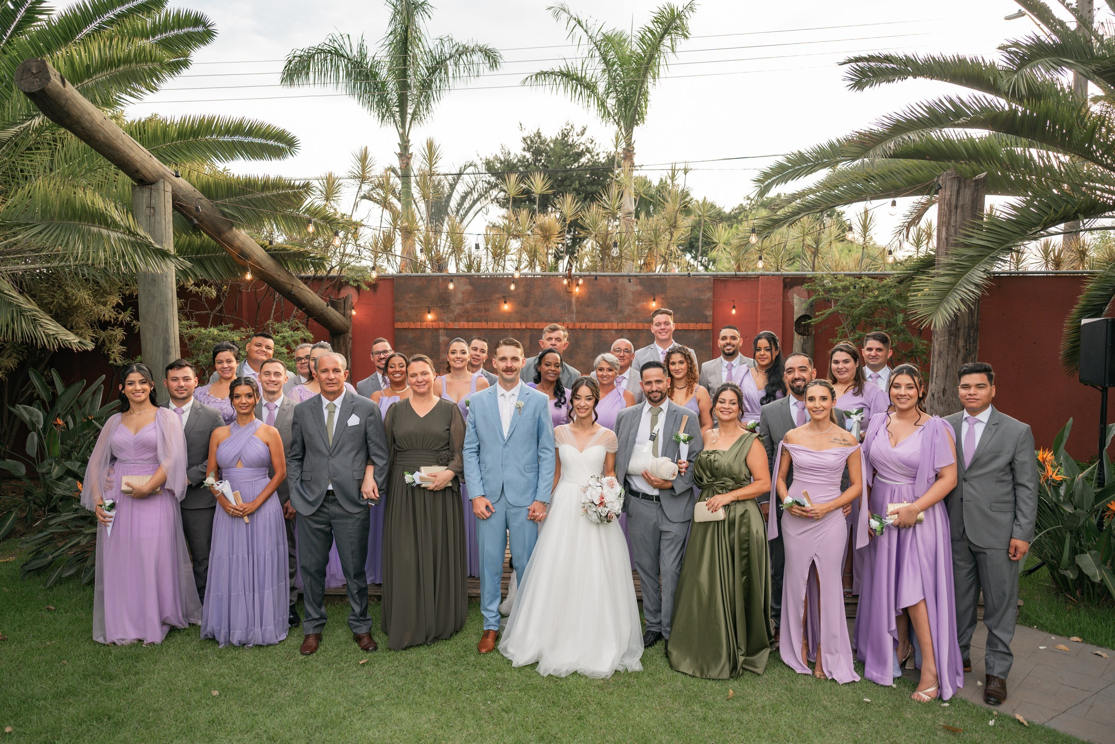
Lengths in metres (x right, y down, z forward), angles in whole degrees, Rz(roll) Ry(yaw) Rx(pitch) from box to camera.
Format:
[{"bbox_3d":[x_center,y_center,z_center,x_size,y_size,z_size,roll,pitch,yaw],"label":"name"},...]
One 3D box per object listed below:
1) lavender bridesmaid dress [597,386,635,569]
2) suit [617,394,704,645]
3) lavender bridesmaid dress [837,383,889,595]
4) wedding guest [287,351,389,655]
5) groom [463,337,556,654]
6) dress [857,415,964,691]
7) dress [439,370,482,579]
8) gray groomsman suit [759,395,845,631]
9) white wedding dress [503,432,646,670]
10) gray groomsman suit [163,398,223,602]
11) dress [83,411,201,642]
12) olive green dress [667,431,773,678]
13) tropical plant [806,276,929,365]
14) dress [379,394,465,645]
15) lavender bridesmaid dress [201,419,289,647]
[{"bbox_3d":[0.416,0.772,5.503,0.480,1.330,0.420,0,4,4],"label":"lavender bridesmaid dress"},{"bbox_3d":[0.611,0.871,4.456,0.523,1.433,0.360,1,5,13],"label":"suit"},{"bbox_3d":[1.979,0.754,5.079,0.531,1.365,0.420,2,5,20],"label":"lavender bridesmaid dress"},{"bbox_3d":[-1.305,0.758,4.427,0.579,1.763,0.380,-1,5,-10],"label":"wedding guest"},{"bbox_3d":[-0.281,0.700,4.396,0.560,1.820,0.360,0,4,-4],"label":"groom"},{"bbox_3d":[1.889,0.946,3.991,0.527,1.460,0.500,3,6,36],"label":"dress"},{"bbox_3d":[-0.716,0.727,5.430,0.500,1.450,0.420,-1,4,-8],"label":"dress"},{"bbox_3d":[1.520,0.857,4.616,0.508,1.436,0.340,2,5,20],"label":"gray groomsman suit"},{"bbox_3d":[0.081,0.967,4.444,0.864,1.345,0.900,0,5,2],"label":"white wedding dress"},{"bbox_3d":[-2.441,0.852,4.827,0.550,1.380,0.330,-1,4,-19],"label":"gray groomsman suit"},{"bbox_3d":[-2.625,0.911,4.691,0.700,1.360,0.520,-2,4,-24],"label":"dress"},{"bbox_3d":[0.934,0.984,4.275,0.580,1.270,0.580,1,4,11],"label":"olive green dress"},{"bbox_3d":[3.146,0.163,7.539,1.400,2.250,1.200,1,5,10],"label":"tropical plant"},{"bbox_3d":[-0.811,0.895,4.508,0.520,1.477,0.420,0,5,-6],"label":"dress"},{"bbox_3d":[-1.913,0.955,4.553,0.501,1.351,0.460,-1,5,-15],"label":"lavender bridesmaid dress"}]

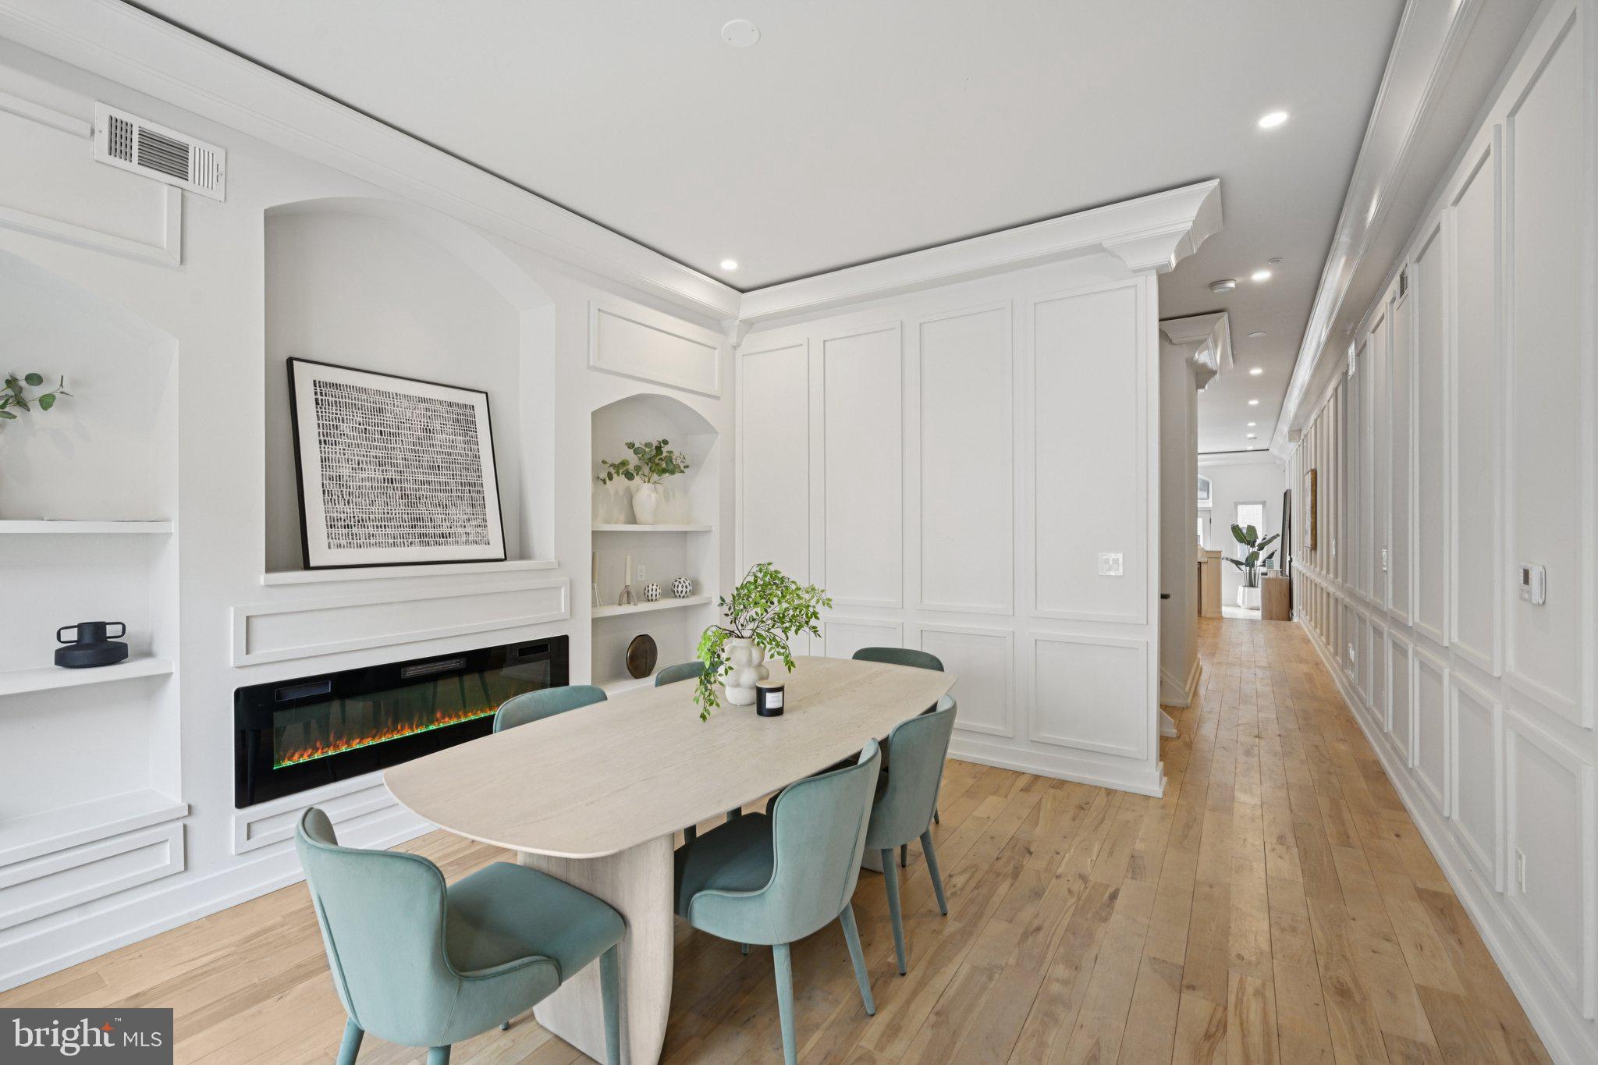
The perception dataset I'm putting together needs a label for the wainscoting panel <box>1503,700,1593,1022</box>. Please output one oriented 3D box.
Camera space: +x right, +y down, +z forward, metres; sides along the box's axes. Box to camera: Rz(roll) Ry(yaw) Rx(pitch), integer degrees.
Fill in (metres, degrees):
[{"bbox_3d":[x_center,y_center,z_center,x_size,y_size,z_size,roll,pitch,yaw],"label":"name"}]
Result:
[{"bbox_3d":[2.167,0.911,1.942,0.024,0.643,0.620,0,0,34],"label":"wainscoting panel"}]

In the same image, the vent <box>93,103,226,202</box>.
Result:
[{"bbox_3d":[-2.277,-1.356,2.391,0.016,0.200,0.348,0,0,34],"label":"vent"}]

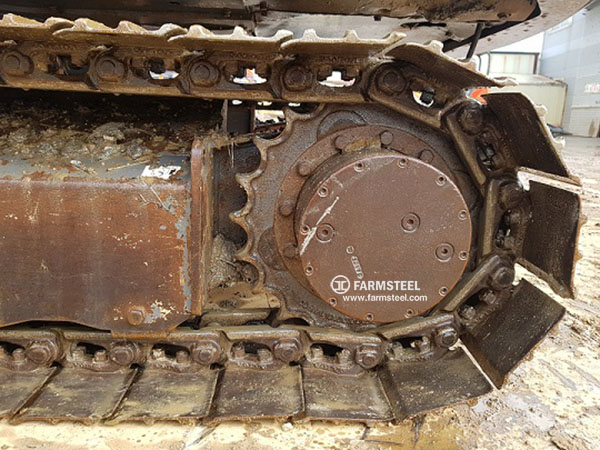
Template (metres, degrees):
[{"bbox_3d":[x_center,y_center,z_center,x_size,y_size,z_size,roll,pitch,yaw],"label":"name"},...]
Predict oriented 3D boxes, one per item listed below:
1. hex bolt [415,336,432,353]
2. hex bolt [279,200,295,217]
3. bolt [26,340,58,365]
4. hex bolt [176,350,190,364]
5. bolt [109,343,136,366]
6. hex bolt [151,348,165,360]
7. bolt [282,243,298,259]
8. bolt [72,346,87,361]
[{"bbox_3d":[0.294,0.283,1.067,0.033,0.026,0.033,-16,11,2],"label":"hex bolt"},{"bbox_3d":[-0.031,-0.037,1.048,0.033,0.033,0.018,0,11,-1],"label":"hex bolt"},{"bbox_3d":[-0.605,0.299,1.052,0.053,0.051,0.034,0,12,-1],"label":"bolt"},{"bbox_3d":[-0.277,0.316,1.074,0.029,0.026,0.028,0,12,-1],"label":"hex bolt"},{"bbox_3d":[-0.415,0.303,1.056,0.053,0.051,0.034,0,12,-1],"label":"bolt"},{"bbox_3d":[-0.339,0.308,1.071,0.029,0.026,0.028,0,12,-1],"label":"hex bolt"},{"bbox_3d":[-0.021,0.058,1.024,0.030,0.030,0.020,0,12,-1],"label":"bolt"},{"bbox_3d":[-0.533,0.310,1.087,0.030,0.025,0.030,0,11,-1],"label":"bolt"}]

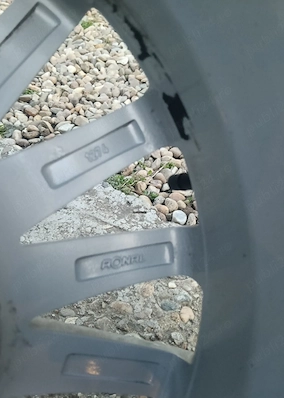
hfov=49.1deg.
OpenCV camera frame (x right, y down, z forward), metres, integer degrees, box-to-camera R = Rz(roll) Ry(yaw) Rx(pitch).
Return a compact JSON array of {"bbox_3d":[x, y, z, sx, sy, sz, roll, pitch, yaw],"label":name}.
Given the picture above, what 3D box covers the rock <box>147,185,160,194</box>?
[{"bbox_3d":[0.022,-0.017,0.583,0.024,0.013,0.020,0,53,0],"label":"rock"}]

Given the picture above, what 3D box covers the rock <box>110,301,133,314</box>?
[{"bbox_3d":[-0.030,0.162,0.463,0.032,0.013,0.021,0,45,0],"label":"rock"}]

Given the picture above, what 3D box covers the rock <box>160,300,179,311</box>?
[{"bbox_3d":[0.041,0.155,0.453,0.025,0.009,0.016,0,53,0],"label":"rock"}]

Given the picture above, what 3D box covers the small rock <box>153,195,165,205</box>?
[{"bbox_3d":[0.030,0.003,0.526,0.022,0.013,0.016,-24,56,-18],"label":"small rock"}]

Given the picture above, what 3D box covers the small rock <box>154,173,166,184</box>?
[{"bbox_3d":[0.036,-0.039,0.600,0.023,0.014,0.023,0,53,0],"label":"small rock"}]

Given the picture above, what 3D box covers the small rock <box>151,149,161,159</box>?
[{"bbox_3d":[0.031,-0.107,0.732,0.025,0.020,0.027,0,45,0],"label":"small rock"}]

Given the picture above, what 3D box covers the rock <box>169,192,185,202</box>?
[{"bbox_3d":[0.070,-0.003,0.628,0.031,0.017,0.022,0,45,0],"label":"rock"}]

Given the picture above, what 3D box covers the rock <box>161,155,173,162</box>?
[{"bbox_3d":[0.057,-0.094,0.719,0.027,0.016,0.020,0,45,0],"label":"rock"}]

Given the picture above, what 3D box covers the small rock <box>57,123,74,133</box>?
[{"bbox_3d":[-0.158,-0.148,0.643,0.037,0.020,0.026,0,52,0],"label":"small rock"}]

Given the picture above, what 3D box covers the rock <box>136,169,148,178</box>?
[{"bbox_3d":[0.001,-0.044,0.562,0.021,0.015,0.020,0,52,0],"label":"rock"}]

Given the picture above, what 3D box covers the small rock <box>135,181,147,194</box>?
[{"bbox_3d":[-0.001,-0.021,0.586,0.021,0.013,0.025,0,53,0],"label":"small rock"}]

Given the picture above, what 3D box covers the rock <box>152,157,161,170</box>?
[{"bbox_3d":[0.028,-0.065,0.579,0.016,0.016,0.028,23,55,17],"label":"rock"}]

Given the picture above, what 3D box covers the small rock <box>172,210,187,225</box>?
[{"bbox_3d":[0.061,0.030,0.504,0.023,0.017,0.024,0,52,0],"label":"small rock"}]

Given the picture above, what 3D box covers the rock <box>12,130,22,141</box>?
[{"bbox_3d":[-0.314,-0.160,0.785,0.024,0.022,0.029,0,45,0],"label":"rock"}]

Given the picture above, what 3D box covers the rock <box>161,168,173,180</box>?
[{"bbox_3d":[0.045,-0.043,0.562,0.023,0.017,0.025,0,52,0],"label":"rock"}]

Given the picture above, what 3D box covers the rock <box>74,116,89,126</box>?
[{"bbox_3d":[-0.127,-0.163,0.655,0.031,0.019,0.025,0,52,0],"label":"rock"}]

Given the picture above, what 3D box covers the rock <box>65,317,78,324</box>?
[{"bbox_3d":[-0.091,0.159,0.404,0.018,0.008,0.012,0,52,0],"label":"rock"}]

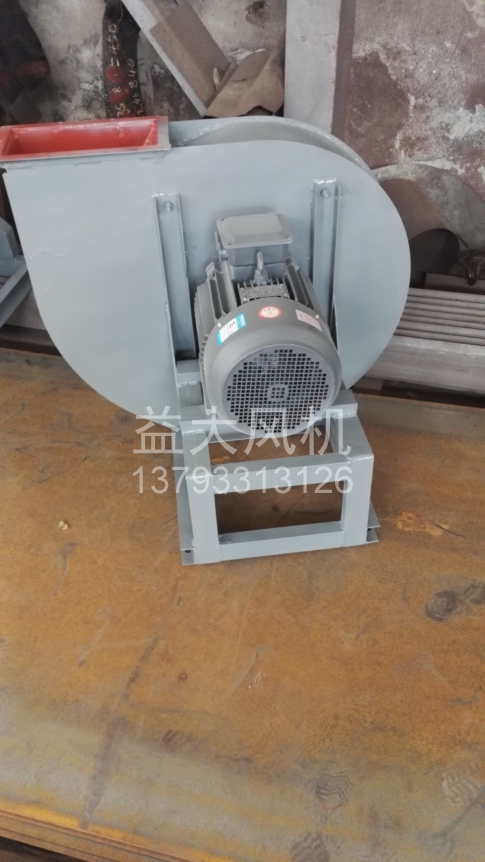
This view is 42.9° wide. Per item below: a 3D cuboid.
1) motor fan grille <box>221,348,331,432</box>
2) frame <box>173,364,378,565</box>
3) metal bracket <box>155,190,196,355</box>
[{"bbox_3d":[0.075,-0.090,1.337,0.237,0.237,0.029,-6,38,-4],"label":"motor fan grille"},{"bbox_3d":[0.067,0.041,1.701,0.517,0.332,0.494,-6,38,-4],"label":"frame"},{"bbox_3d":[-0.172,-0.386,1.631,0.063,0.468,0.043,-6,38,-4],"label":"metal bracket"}]

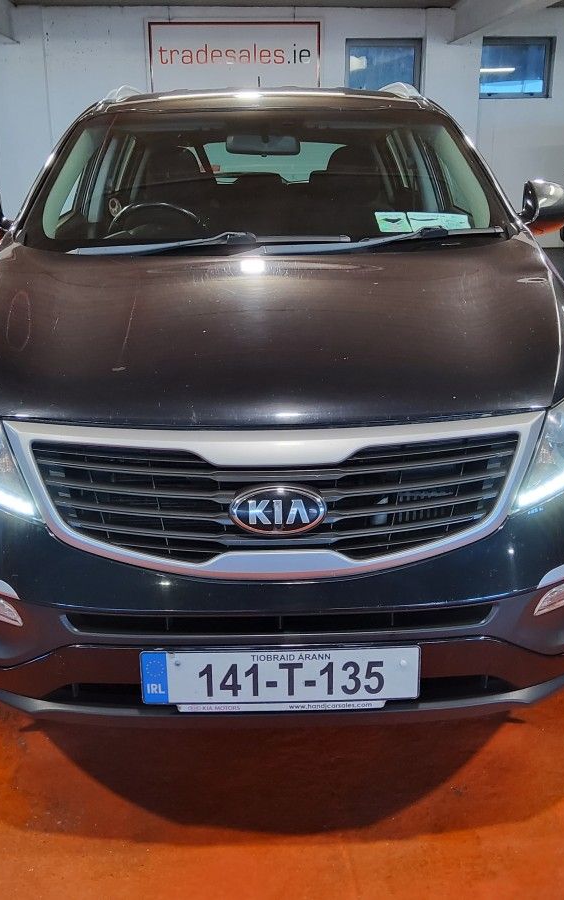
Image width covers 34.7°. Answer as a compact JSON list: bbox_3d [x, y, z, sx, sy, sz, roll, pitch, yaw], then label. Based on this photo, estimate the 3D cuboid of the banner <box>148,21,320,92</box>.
[{"bbox_3d":[-0.647,-5.329,12.609,2.395,1.200,0.050,-1,18,-2],"label":"banner"}]

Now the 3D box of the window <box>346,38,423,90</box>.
[{"bbox_3d":[1.442,-5.394,12.760,1.081,0.779,0.100,-1,18,-2],"label":"window"}]

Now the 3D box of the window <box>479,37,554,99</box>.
[{"bbox_3d":[3.317,-5.435,12.826,1.079,0.796,0.100,-1,18,-2],"label":"window"}]

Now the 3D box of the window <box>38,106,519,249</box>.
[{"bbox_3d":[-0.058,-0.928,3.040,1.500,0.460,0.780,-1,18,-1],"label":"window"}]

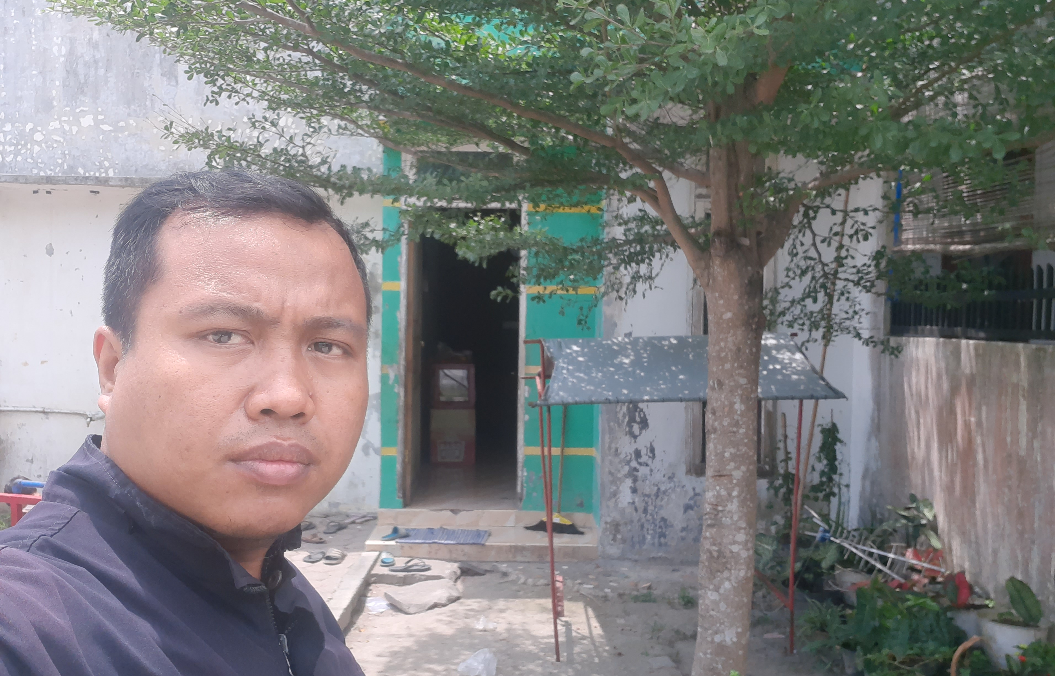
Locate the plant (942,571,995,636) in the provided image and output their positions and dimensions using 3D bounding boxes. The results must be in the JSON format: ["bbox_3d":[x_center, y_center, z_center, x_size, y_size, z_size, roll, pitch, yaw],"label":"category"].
[{"bbox_3d":[2.255,1.363,3.902,0.260,0.348,0.260,1,3,-3],"label":"plant"}]

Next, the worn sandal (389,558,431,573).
[{"bbox_3d":[-0.707,1.358,4.592,0.255,0.070,0.100,1,3,-10],"label":"worn sandal"}]

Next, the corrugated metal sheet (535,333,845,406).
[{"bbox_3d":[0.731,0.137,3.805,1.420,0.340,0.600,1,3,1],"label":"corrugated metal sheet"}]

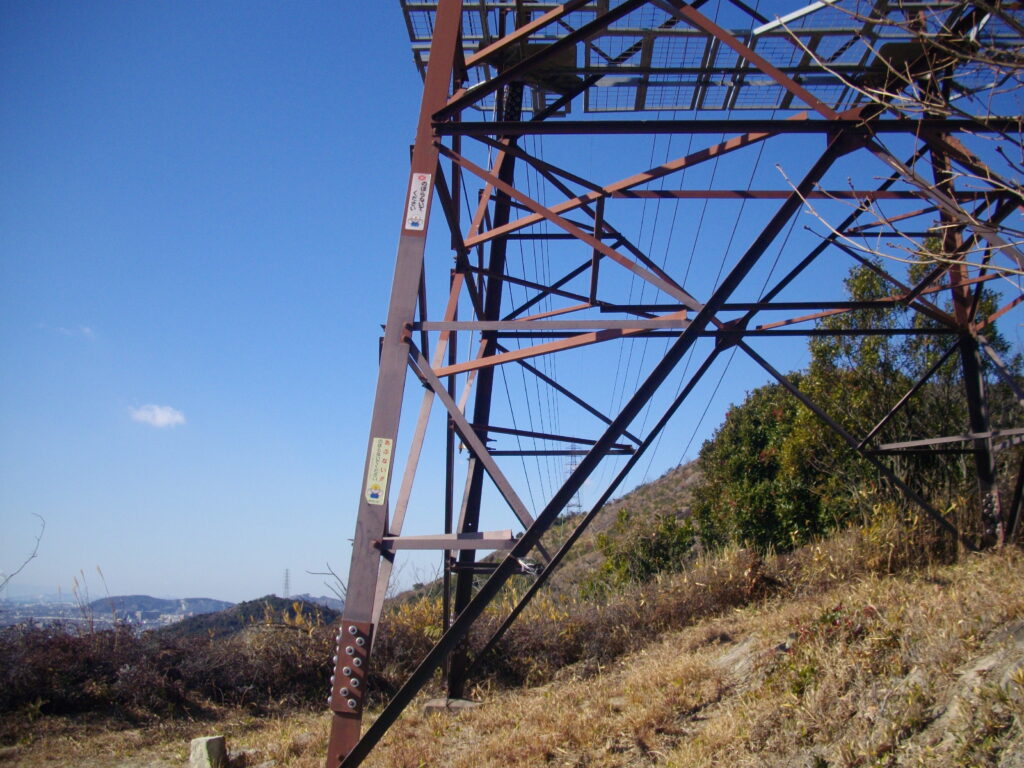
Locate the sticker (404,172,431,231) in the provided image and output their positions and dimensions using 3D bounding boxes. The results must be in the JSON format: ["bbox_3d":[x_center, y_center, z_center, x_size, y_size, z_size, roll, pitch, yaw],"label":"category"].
[{"bbox_3d":[-0.497,-0.969,5.807,0.097,0.331,0.008,5,-16,5],"label":"sticker"}]

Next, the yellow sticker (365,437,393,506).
[{"bbox_3d":[-0.659,0.429,5.398,0.097,0.331,0.008,5,-16,5],"label":"yellow sticker"}]

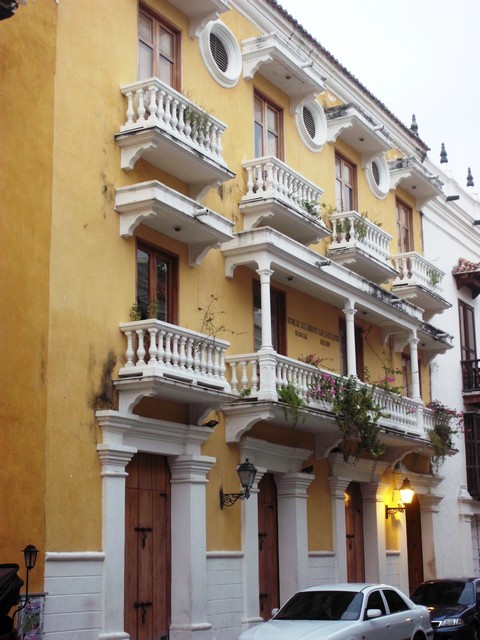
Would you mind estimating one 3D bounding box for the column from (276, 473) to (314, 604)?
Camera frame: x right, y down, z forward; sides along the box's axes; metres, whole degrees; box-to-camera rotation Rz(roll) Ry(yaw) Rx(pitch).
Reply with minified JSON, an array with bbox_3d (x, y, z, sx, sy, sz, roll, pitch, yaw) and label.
[{"bbox_3d":[1.093,4.650,22.425,0.515,3.306,0.659,-7,-13,27],"label":"column"}]

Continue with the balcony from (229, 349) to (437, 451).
[{"bbox_3d":[2.221,2.193,25.248,0.980,1.540,9.200,-7,-13,26],"label":"balcony"}]

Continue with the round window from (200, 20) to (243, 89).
[{"bbox_3d":[-0.379,-5.195,22.843,0.270,1.300,1.320,-7,-13,26],"label":"round window"}]

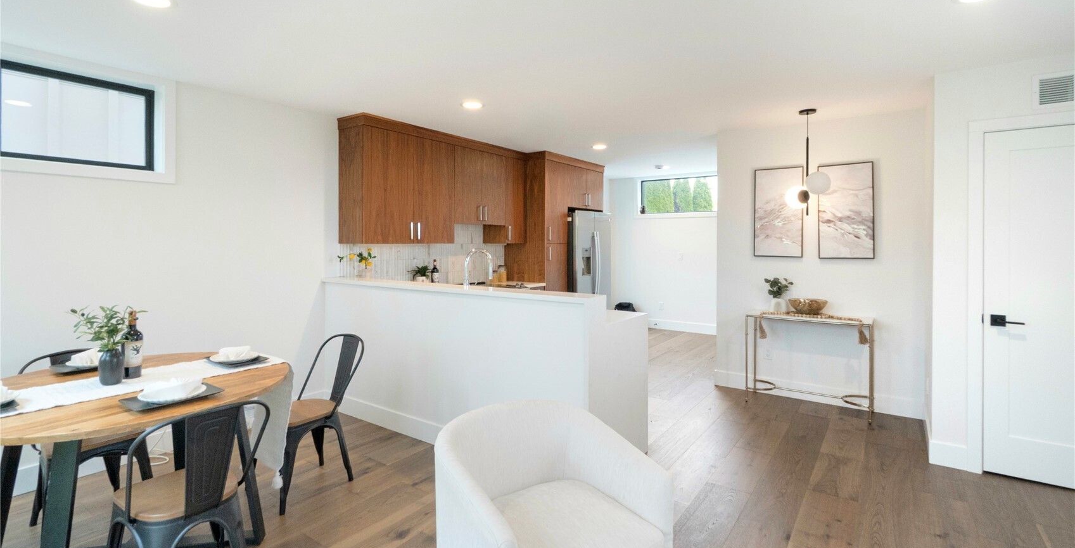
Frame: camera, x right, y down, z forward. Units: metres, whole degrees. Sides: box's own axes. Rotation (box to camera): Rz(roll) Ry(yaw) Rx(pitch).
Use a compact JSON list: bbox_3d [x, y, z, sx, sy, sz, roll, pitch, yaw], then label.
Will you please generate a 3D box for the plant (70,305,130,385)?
[{"bbox_3d":[-1.983,0.322,2.043,0.250,0.340,0.240,2,3,33],"label":"plant"}]

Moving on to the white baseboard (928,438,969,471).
[{"bbox_3d":[2.568,1.131,2.795,0.178,0.150,0.020,2,3,33],"label":"white baseboard"}]

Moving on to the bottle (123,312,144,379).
[{"bbox_3d":[-1.934,0.334,2.145,0.080,0.305,0.080,2,3,33],"label":"bottle"}]

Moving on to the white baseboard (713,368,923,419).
[{"bbox_3d":[2.402,1.050,3.962,1.565,0.147,0.020,2,3,33],"label":"white baseboard"}]

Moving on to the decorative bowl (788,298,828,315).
[{"bbox_3d":[2.306,0.279,3.820,0.295,0.122,0.295,2,3,33],"label":"decorative bowl"}]

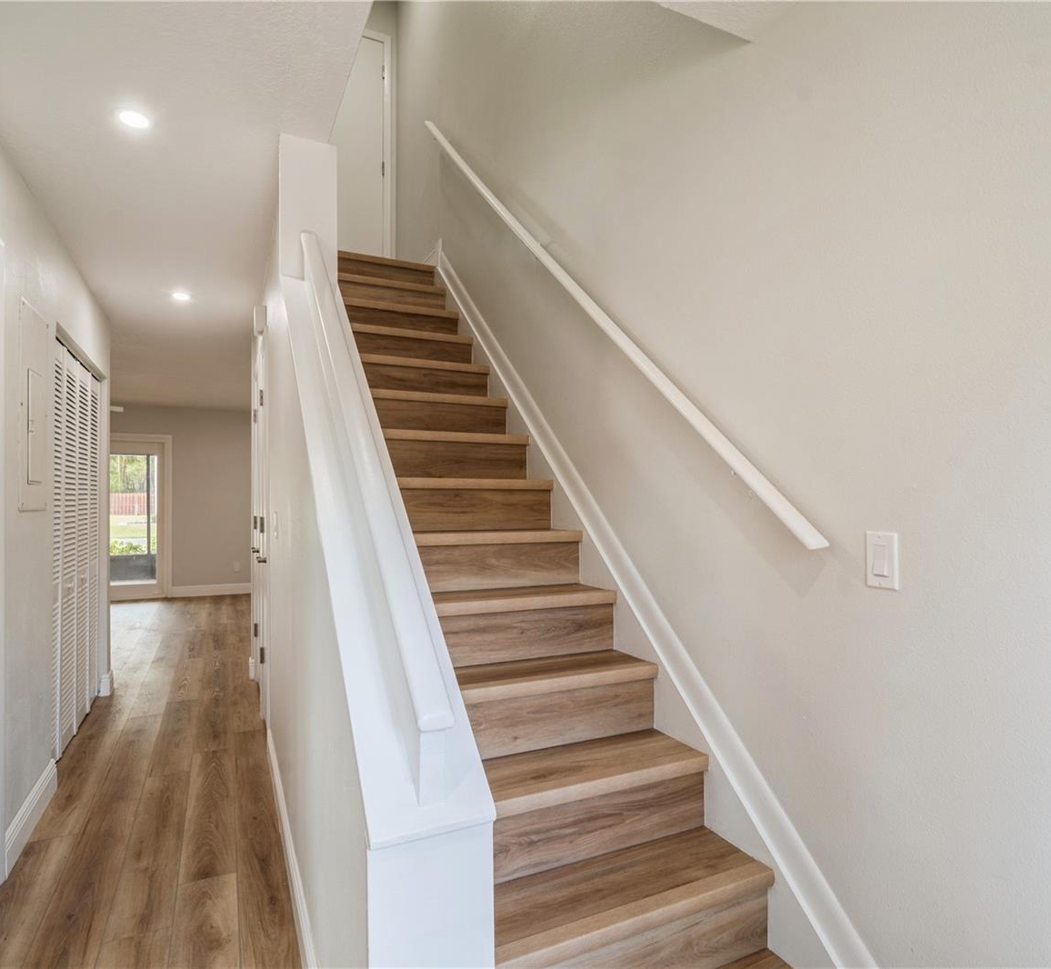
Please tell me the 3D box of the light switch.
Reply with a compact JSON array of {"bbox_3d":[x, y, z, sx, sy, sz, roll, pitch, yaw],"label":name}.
[{"bbox_3d":[0.727,0.156,1.238,0.009,0.114,0.070,0,-1,-26],"label":"light switch"}]

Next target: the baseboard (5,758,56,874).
[{"bbox_3d":[-1.906,1.260,2.348,0.017,0.134,0.675,0,-1,-26],"label":"baseboard"}]

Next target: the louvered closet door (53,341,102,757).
[{"bbox_3d":[-2.431,0.315,3.273,0.040,2.000,1.270,0,-1,-26],"label":"louvered closet door"}]

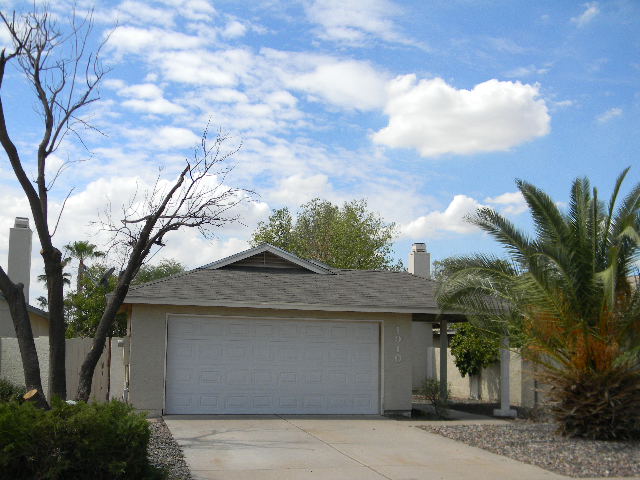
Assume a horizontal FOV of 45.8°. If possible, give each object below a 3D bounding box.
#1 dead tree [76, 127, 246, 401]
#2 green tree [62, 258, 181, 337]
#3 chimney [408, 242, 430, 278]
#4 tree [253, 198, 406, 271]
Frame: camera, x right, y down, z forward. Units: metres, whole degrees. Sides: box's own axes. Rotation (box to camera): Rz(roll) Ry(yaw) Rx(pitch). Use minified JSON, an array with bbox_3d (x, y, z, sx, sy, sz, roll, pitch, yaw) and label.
[{"bbox_3d":[-2.978,0.542,13.754,2.950,5.528,2.300,1,-8,0],"label":"dead tree"},{"bbox_3d":[-6.261,2.753,23.832,3.600,3.989,3.300,1,-8,0],"label":"green tree"},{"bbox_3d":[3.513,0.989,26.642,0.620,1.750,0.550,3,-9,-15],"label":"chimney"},{"bbox_3d":[0.226,2.104,30.007,5.600,7.305,5.200,1,-8,0],"label":"tree"}]

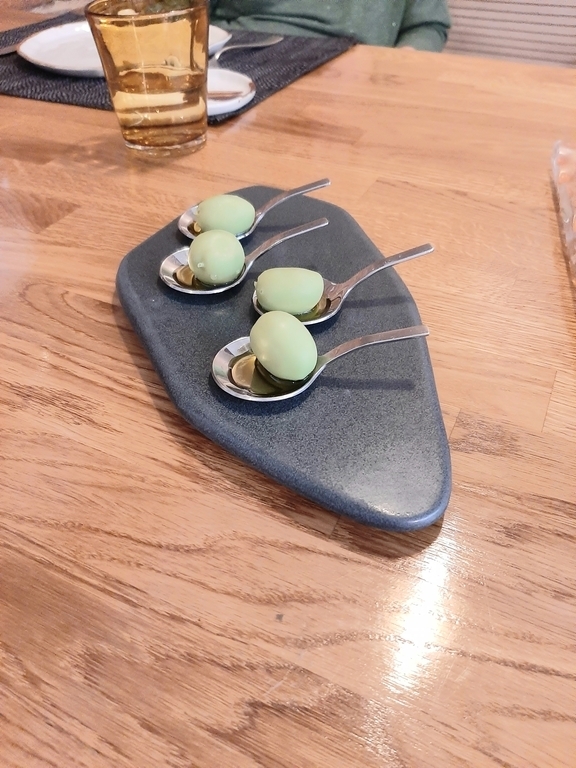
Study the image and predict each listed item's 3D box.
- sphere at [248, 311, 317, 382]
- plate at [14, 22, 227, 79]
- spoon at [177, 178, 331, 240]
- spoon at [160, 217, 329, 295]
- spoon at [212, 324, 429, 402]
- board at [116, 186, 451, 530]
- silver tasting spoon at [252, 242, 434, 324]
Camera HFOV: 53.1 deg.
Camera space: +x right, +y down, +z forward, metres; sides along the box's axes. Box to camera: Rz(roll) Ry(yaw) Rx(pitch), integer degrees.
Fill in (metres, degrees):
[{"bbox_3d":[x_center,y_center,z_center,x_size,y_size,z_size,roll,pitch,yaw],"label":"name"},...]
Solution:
[{"bbox_3d":[-0.002,-0.015,0.239,0.030,0.027,0.024,33,52,30],"label":"sphere"},{"bbox_3d":[-0.186,-0.384,0.664,0.236,0.021,0.236,0,43,0],"label":"plate"},{"bbox_3d":[-0.020,-0.101,0.335,0.089,0.024,0.046,-9,44,-9],"label":"spoon"},{"bbox_3d":[-0.022,-0.068,0.299,0.089,0.024,0.046,-10,44,-10],"label":"spoon"},{"bbox_3d":[0.013,-0.013,0.240,0.089,0.024,0.046,-1,43,0],"label":"spoon"},{"bbox_3d":[-0.009,-0.036,0.295,0.148,0.018,0.280,-12,44,-12],"label":"board"},{"bbox_3d":[0.027,-0.050,0.280,0.089,0.024,0.046,-9,44,-9],"label":"silver tasting spoon"}]

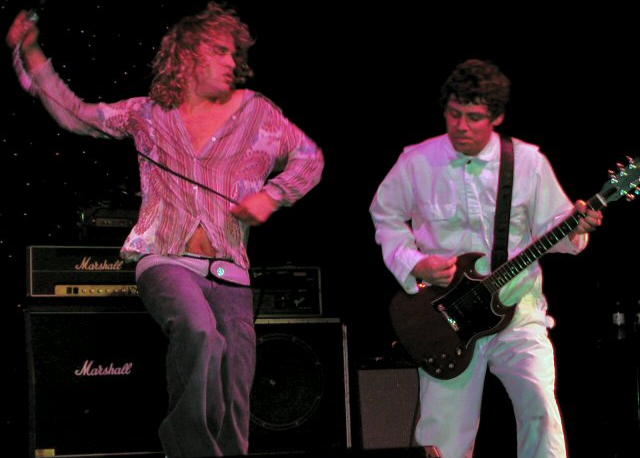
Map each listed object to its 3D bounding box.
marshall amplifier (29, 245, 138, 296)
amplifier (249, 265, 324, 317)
[{"bbox_3d":[-1.116,0.228,8.483,0.740,0.270,0.215,1,-8,-21],"label":"marshall amplifier"},{"bbox_3d":[-0.303,0.324,8.287,0.560,0.250,0.300,1,-8,-21],"label":"amplifier"}]

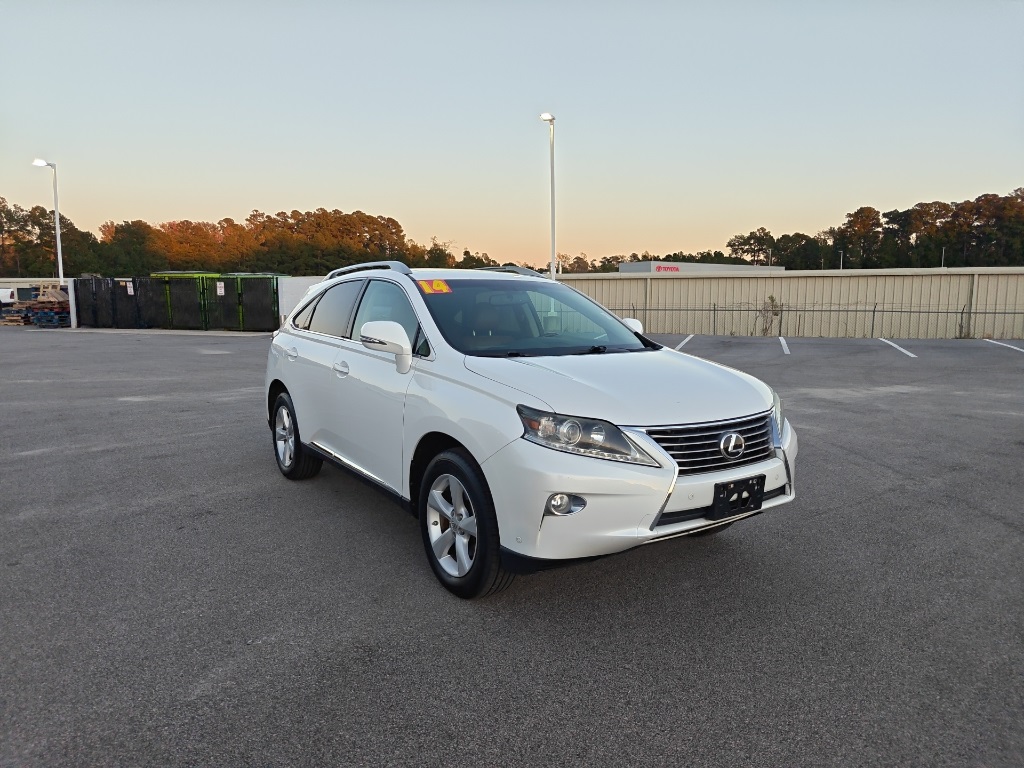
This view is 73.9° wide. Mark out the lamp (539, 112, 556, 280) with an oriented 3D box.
[{"bbox_3d":[1.470,-6.109,26.662,0.500,8.500,1.150,2,7,21],"label":"lamp"}]

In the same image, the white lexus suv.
[{"bbox_3d":[-0.334,-0.010,4.840,1.920,1.690,4.770,-5,8,-34],"label":"white lexus suv"}]

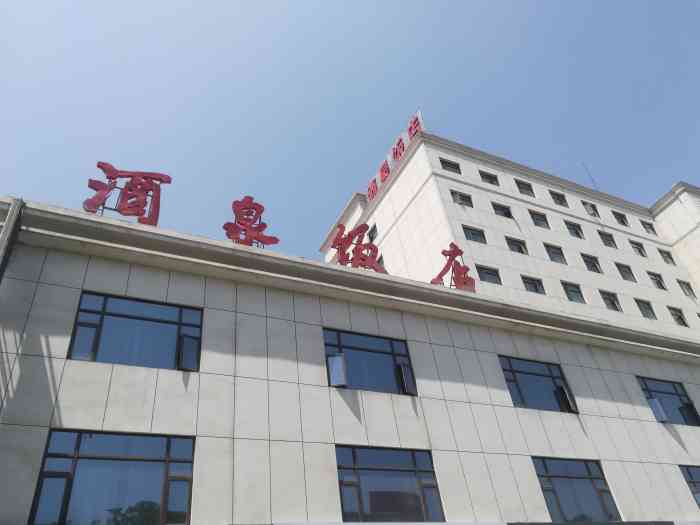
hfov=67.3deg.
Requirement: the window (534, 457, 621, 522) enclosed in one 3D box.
[{"bbox_3d":[6.801,6.820,15.812,2.866,1.813,0.150,12,-43,-24],"label":"window"}]

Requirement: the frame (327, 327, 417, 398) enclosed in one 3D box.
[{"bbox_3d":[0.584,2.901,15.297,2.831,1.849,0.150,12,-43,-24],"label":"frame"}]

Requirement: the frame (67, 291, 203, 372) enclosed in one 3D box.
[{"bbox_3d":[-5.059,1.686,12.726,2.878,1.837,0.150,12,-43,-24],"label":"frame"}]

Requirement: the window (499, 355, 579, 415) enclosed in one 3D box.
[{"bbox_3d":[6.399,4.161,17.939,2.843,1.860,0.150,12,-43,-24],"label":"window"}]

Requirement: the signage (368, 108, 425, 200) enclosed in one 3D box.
[{"bbox_3d":[3.360,-8.274,42.718,0.350,1.976,8.509,12,-43,-24],"label":"signage"}]

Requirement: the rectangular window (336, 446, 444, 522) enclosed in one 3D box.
[{"bbox_3d":[1.006,5.564,13.179,2.855,1.825,0.150,12,-43,-24],"label":"rectangular window"}]

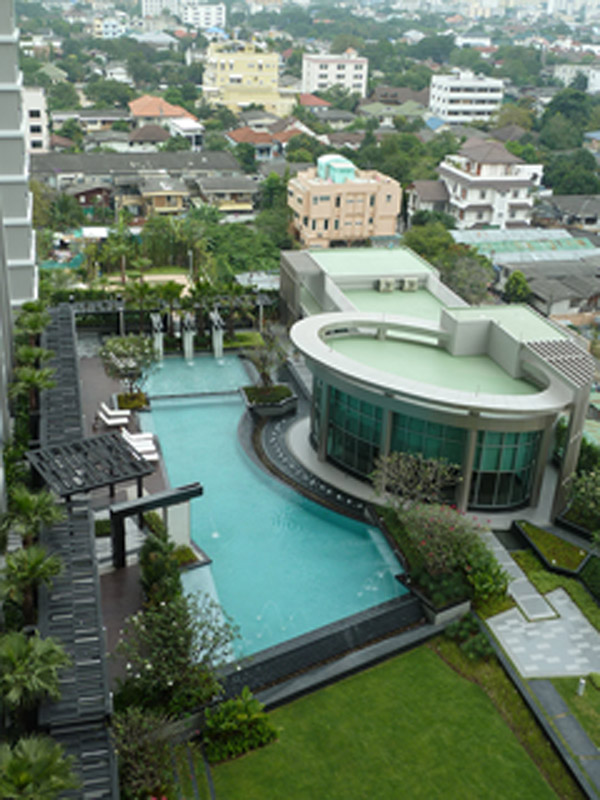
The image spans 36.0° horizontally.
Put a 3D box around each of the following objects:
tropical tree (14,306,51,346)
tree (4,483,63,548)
[{"bbox_3d":[-18.002,-4.436,62.540,2.400,3.500,2.400,2,25,0],"label":"tropical tree"},{"bbox_3d":[-11.786,5.542,40.408,2.600,3.500,2.600,-4,25,-14],"label":"tree"}]

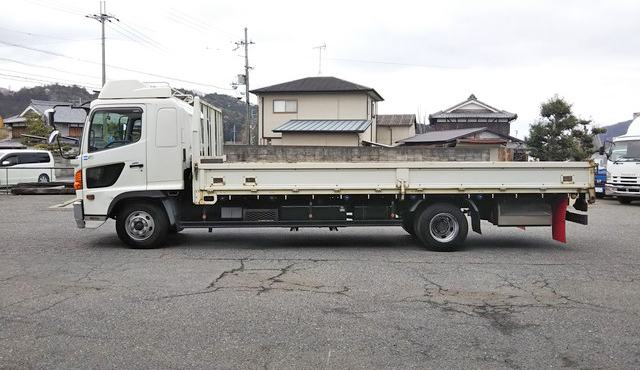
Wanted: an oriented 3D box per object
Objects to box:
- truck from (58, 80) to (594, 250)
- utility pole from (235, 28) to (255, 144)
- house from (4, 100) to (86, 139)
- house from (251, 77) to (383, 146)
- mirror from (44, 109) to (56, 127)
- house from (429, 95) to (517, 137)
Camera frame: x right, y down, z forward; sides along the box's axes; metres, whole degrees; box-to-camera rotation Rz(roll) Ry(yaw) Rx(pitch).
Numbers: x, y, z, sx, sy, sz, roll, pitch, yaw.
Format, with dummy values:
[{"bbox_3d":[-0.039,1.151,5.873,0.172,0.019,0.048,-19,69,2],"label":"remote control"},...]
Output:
[{"bbox_3d":[0.130,-0.385,9.870,8.420,2.770,2.300,0,2,0],"label":"truck"},{"bbox_3d":[-6.450,-7.200,48.000,1.800,12.700,1.000,0,2,-6],"label":"utility pole"},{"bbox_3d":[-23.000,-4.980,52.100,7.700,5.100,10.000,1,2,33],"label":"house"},{"bbox_3d":[0.200,-3.980,37.800,8.000,7.100,7.800,0,2,11],"label":"house"},{"bbox_3d":[-4.180,-1.030,8.600,0.110,0.300,0.200,0,2,-5],"label":"mirror"},{"bbox_3d":[15.100,-5.100,56.000,8.400,7.900,9.800,0,2,12],"label":"house"}]

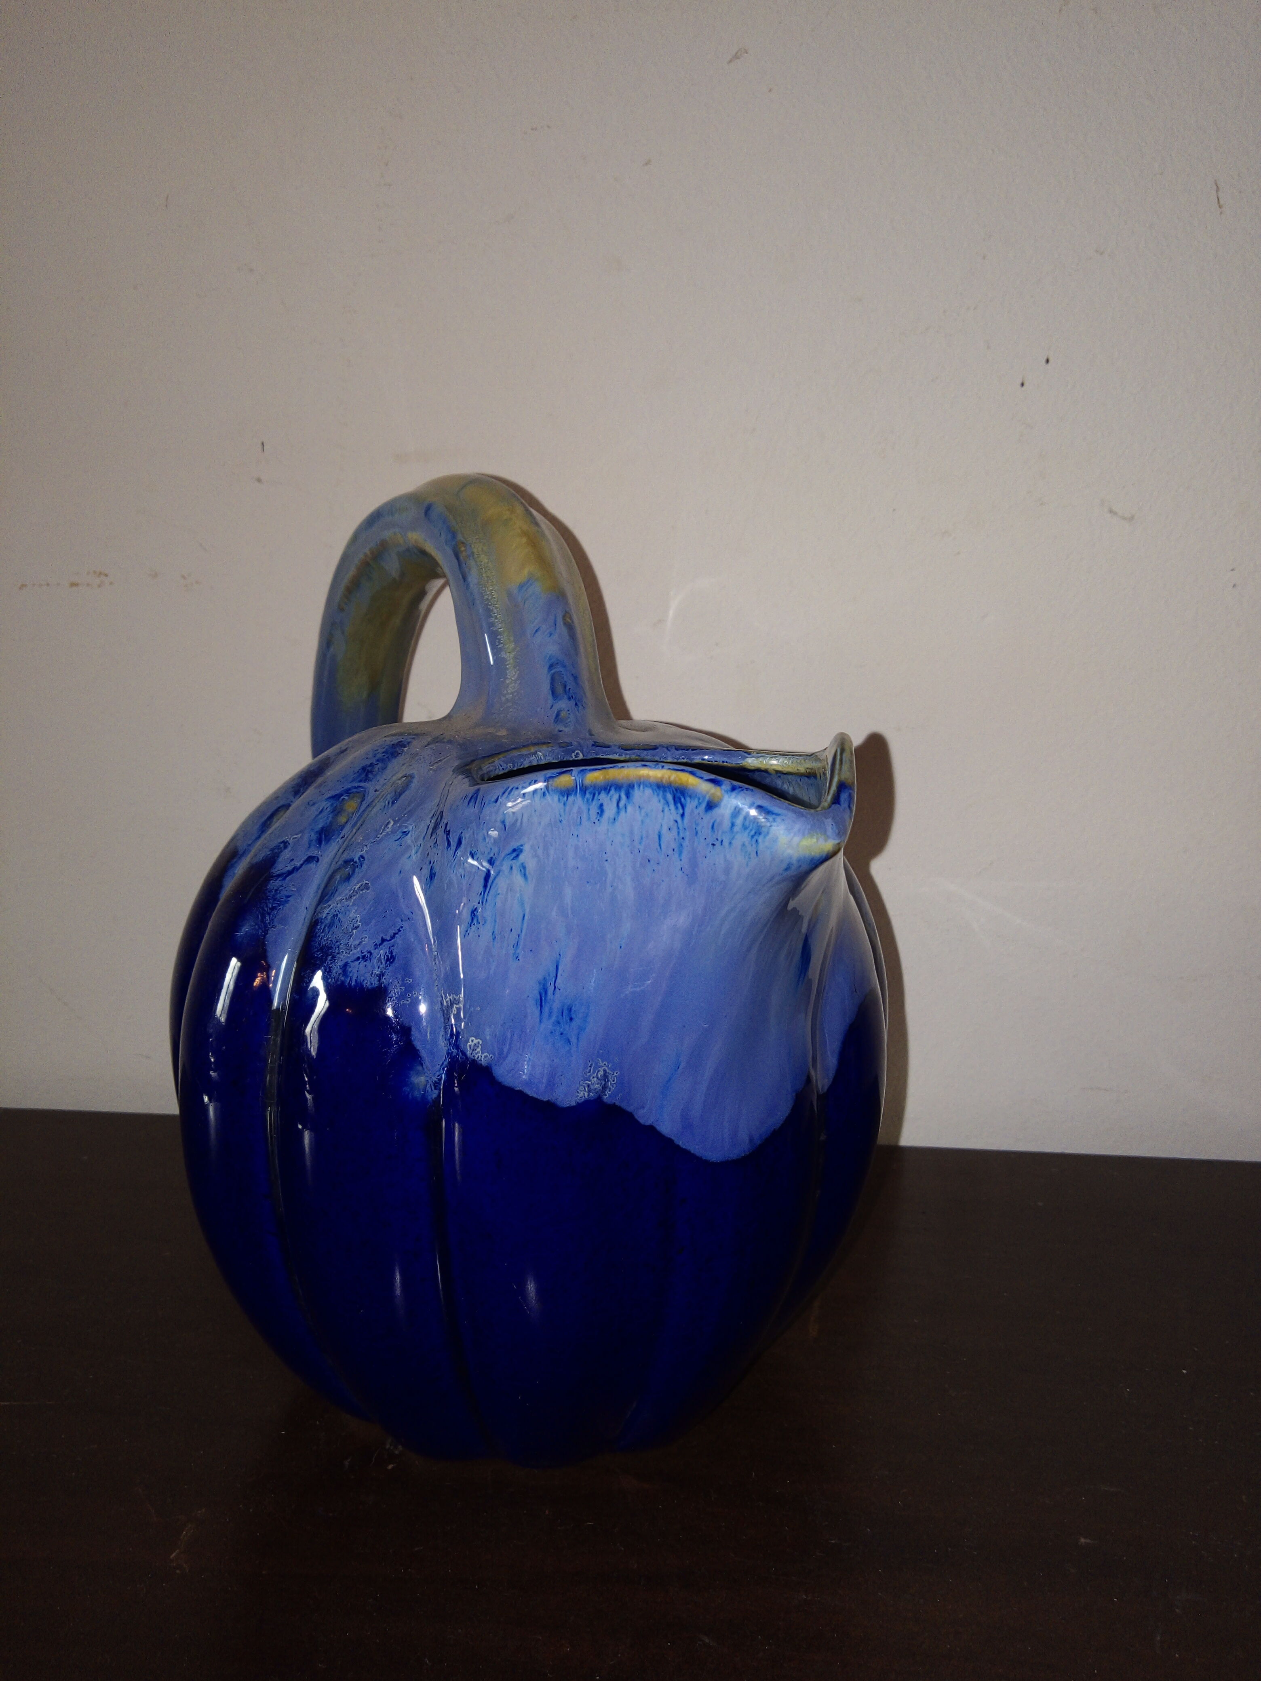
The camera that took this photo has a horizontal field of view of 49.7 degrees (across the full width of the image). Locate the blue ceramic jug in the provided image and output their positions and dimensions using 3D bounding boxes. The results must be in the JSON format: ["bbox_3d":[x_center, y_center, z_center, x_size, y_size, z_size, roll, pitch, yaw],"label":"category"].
[{"bbox_3d":[-0.023,0.031,0.377,0.188,0.258,0.197,-12,17,-44],"label":"blue ceramic jug"}]

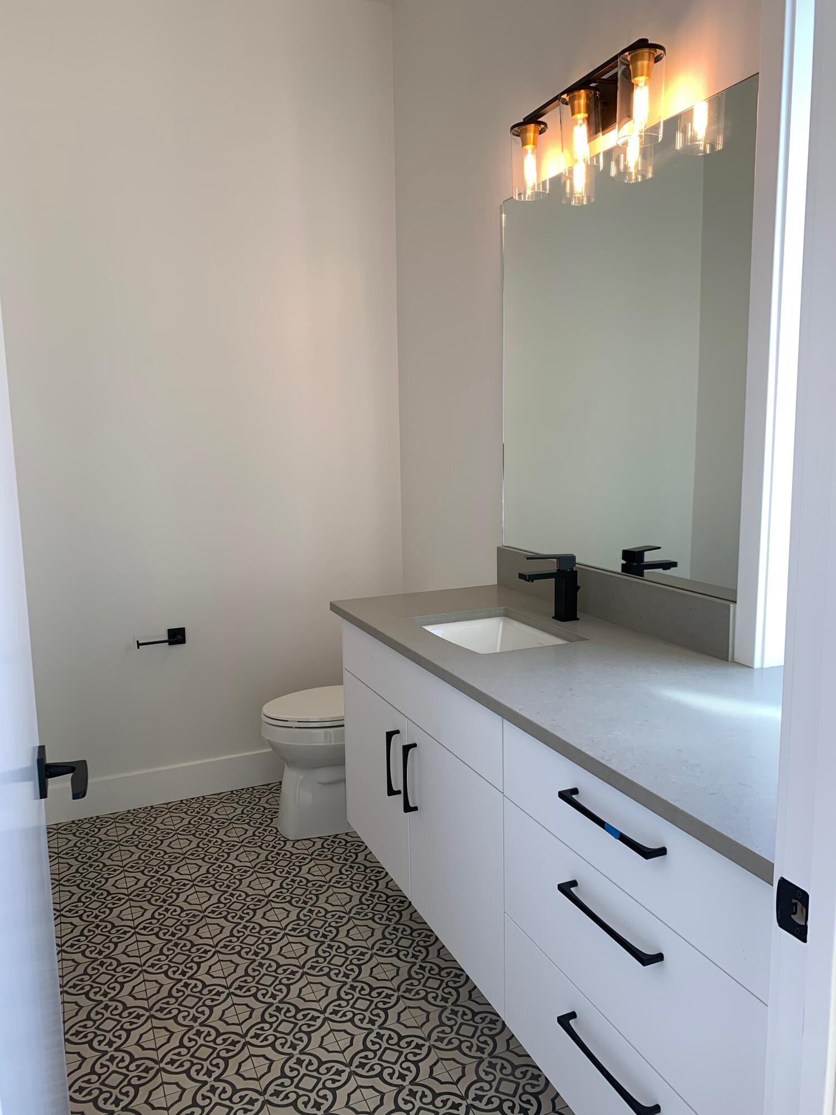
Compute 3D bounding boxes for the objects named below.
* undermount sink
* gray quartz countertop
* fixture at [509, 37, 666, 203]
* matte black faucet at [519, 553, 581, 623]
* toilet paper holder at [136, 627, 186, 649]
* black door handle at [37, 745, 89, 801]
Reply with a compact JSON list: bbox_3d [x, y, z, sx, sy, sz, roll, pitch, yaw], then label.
[{"bbox_3d":[0.207,0.287,2.225,0.325,0.150,0.455,-5,9,-23],"label":"undermount sink"},{"bbox_3d":[0.371,0.247,1.893,0.616,0.030,1.790,-5,9,-23],"label":"gray quartz countertop"},{"bbox_3d":[0.426,-1.085,2.114,0.142,0.215,0.580,-5,9,-23],"label":"fixture"},{"bbox_3d":[0.354,0.084,2.265,0.190,0.180,0.054,-5,9,-23],"label":"matte black faucet"},{"bbox_3d":[-0.988,0.321,3.233,0.187,0.067,0.084,-5,9,-23],"label":"toilet paper holder"},{"bbox_3d":[-0.551,0.344,1.303,0.072,0.066,0.158,-5,9,-23],"label":"black door handle"}]

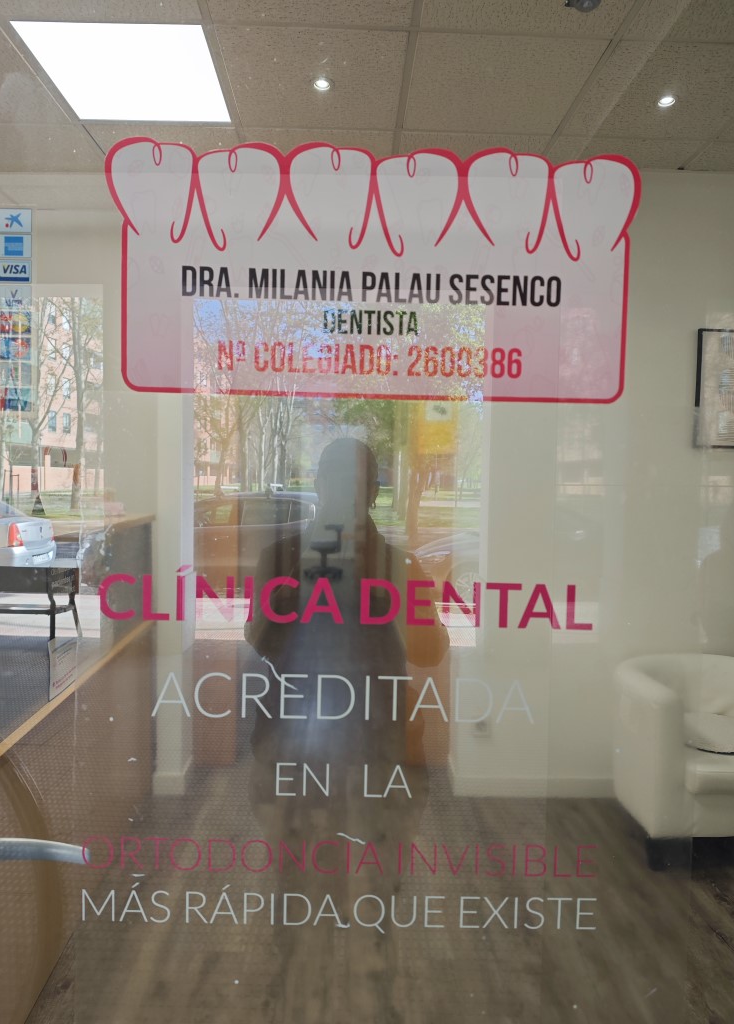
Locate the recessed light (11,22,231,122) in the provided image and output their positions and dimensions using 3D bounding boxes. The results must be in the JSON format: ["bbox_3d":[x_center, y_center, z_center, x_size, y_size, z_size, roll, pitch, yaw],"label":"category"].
[{"bbox_3d":[-0.770,-1.437,2.250,0.580,0.050,0.570,1,4,-1],"label":"recessed light"}]

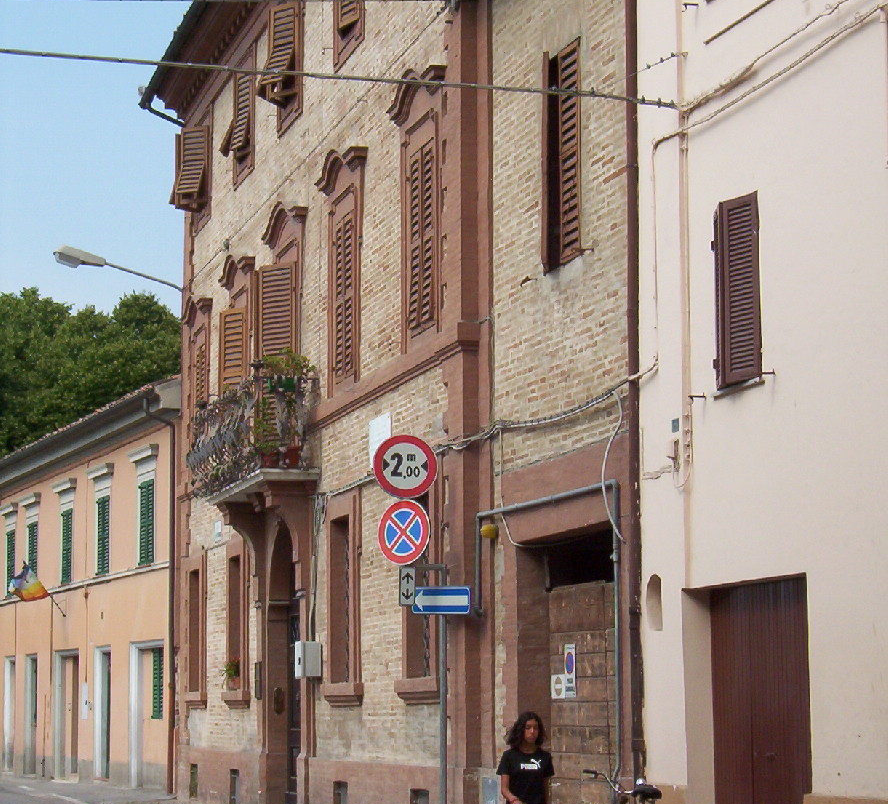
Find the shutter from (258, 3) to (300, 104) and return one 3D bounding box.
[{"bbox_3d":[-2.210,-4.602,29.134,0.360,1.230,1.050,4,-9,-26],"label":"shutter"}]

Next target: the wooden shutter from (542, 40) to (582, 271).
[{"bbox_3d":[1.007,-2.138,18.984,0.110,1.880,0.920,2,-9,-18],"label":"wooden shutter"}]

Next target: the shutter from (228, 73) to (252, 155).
[{"bbox_3d":[-2.934,-4.144,31.453,0.120,1.240,0.460,6,-10,-33],"label":"shutter"}]

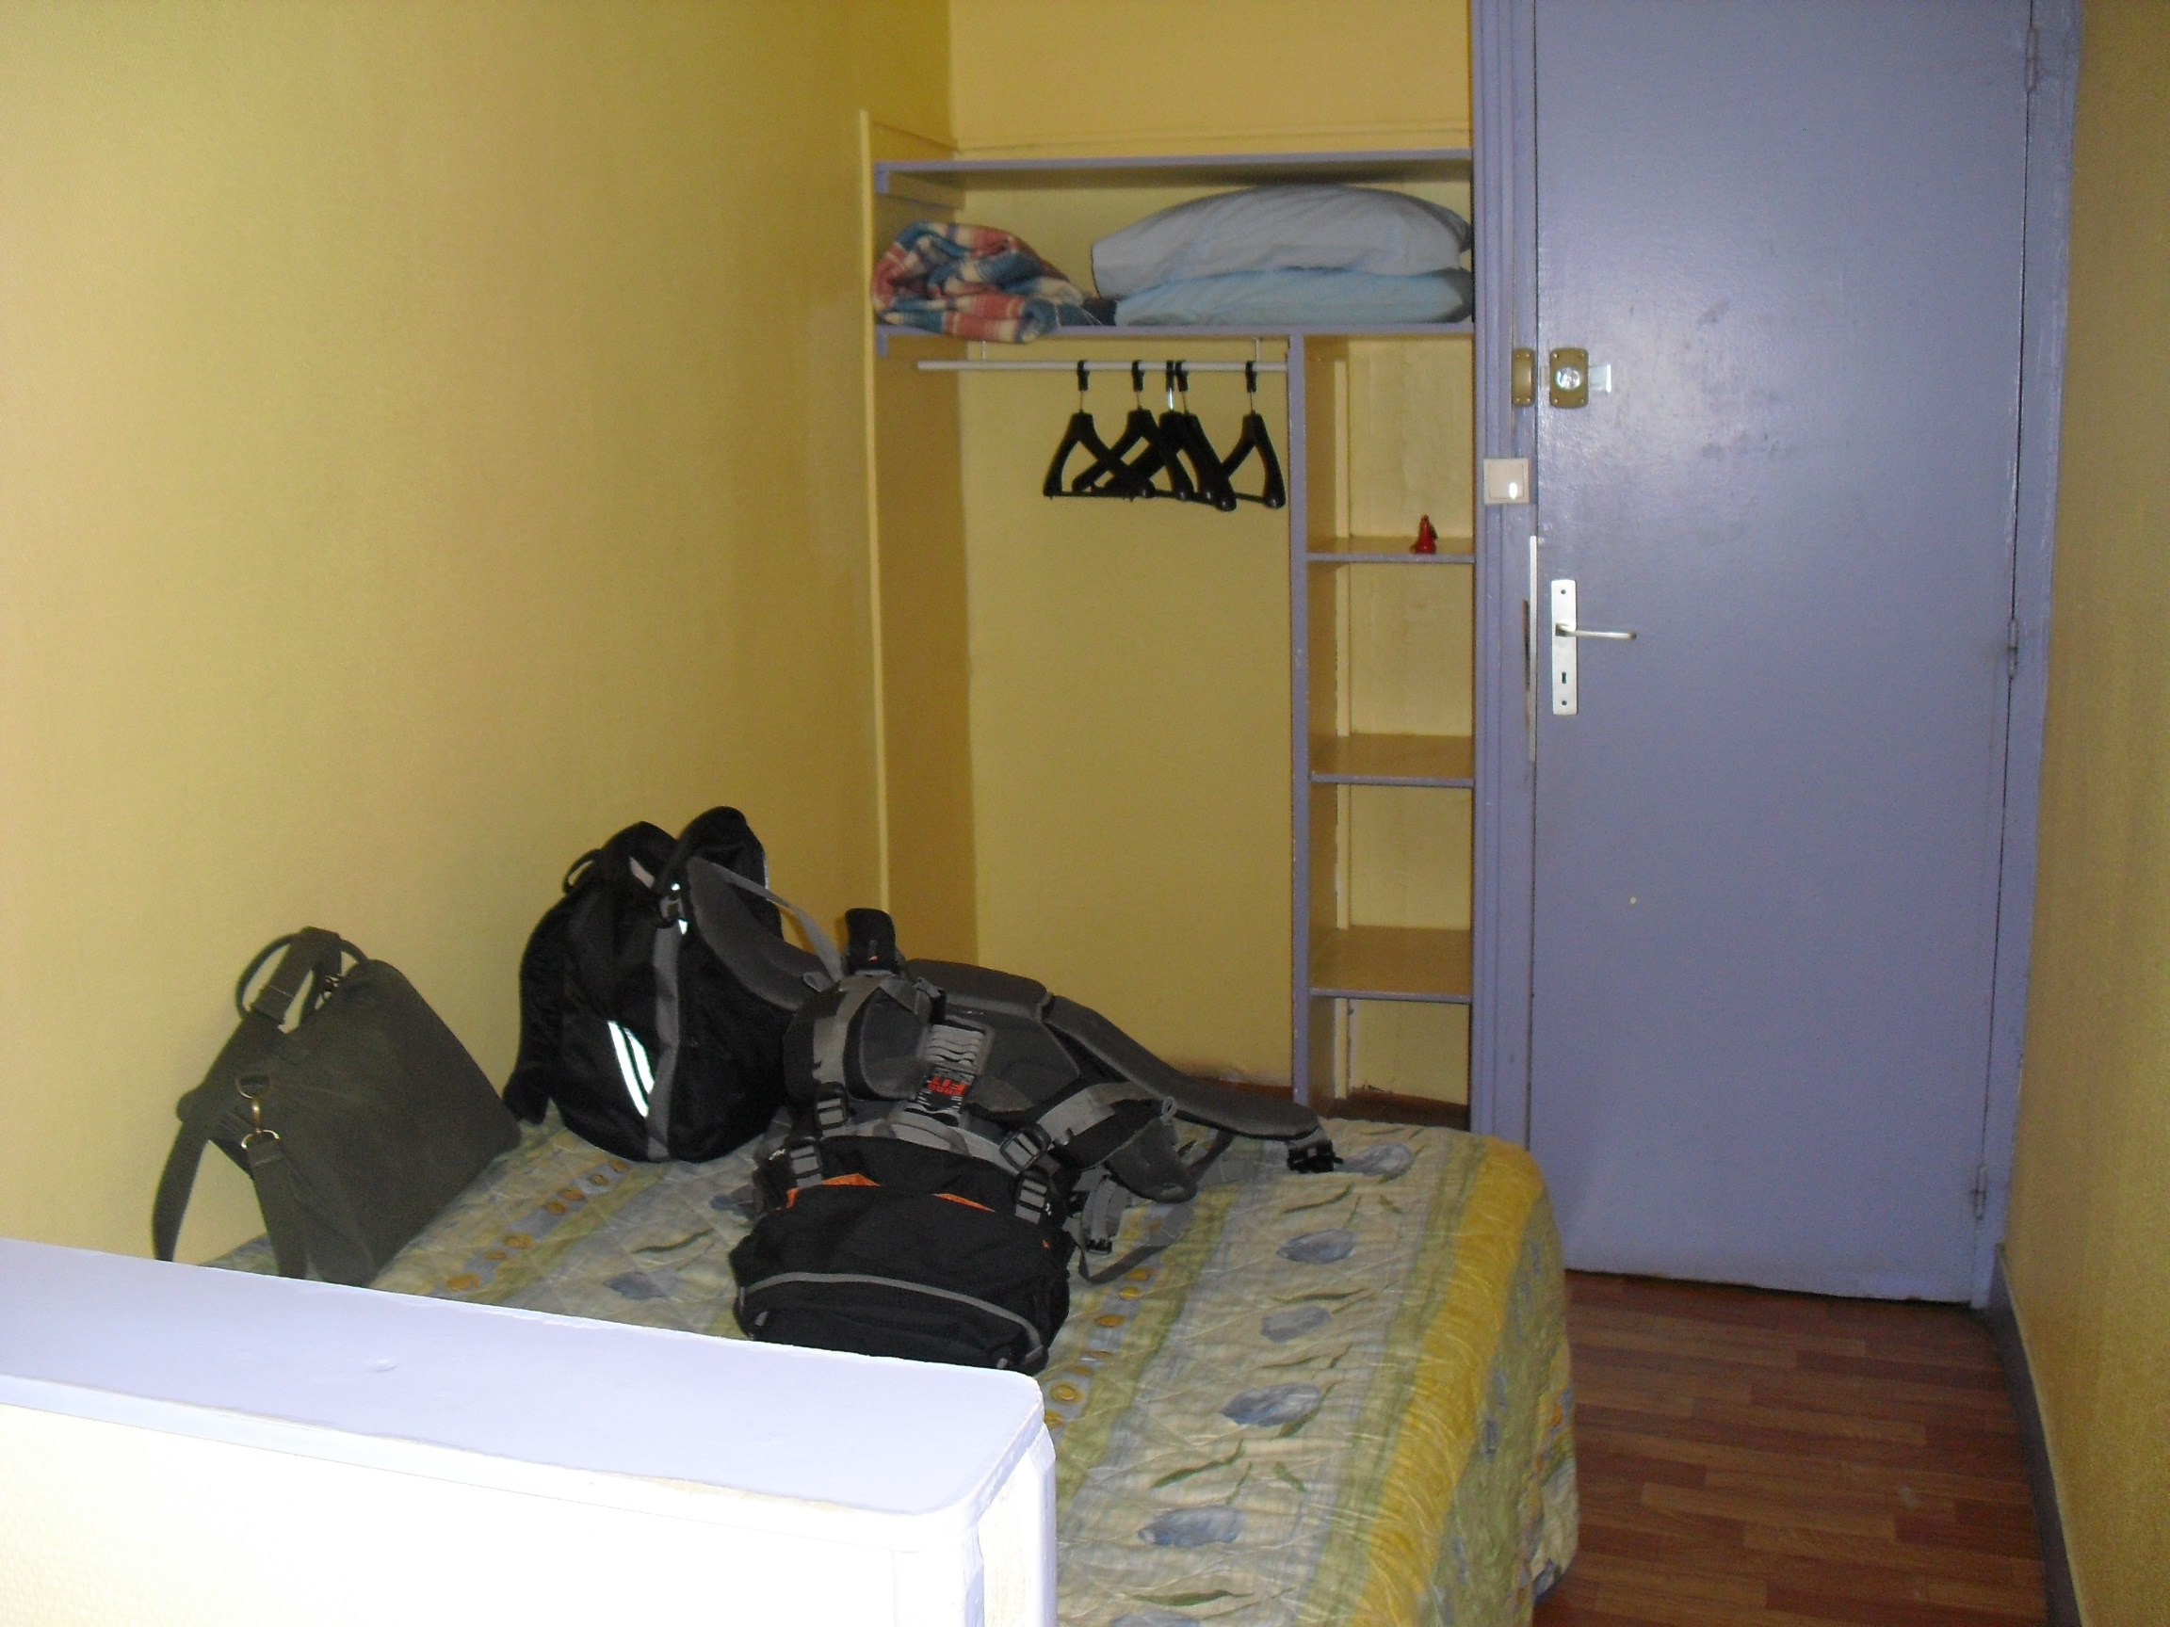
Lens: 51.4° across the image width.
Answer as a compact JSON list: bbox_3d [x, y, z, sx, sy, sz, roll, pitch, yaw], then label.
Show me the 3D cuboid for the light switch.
[{"bbox_3d":[0.685,-0.538,3.663,0.076,0.077,0.025,2,11,17],"label":"light switch"}]

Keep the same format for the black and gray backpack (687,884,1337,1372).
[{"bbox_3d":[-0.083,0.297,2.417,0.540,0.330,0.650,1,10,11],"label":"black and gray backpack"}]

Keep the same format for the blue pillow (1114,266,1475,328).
[{"bbox_3d":[0.401,-0.881,3.910,0.600,0.110,0.500,1,8,12],"label":"blue pillow"}]

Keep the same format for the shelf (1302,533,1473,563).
[{"bbox_3d":[0.582,-0.464,3.979,0.291,0.017,0.470,2,11,17],"label":"shelf"}]

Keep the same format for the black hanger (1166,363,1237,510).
[{"bbox_3d":[0.187,-0.683,4.045,0.045,0.250,0.420,-4,11,-18],"label":"black hanger"}]

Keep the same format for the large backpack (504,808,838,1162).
[{"bbox_3d":[-0.501,0.195,2.803,0.290,0.410,0.230,-10,14,-42],"label":"large backpack"}]

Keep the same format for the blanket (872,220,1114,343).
[{"bbox_3d":[-0.135,-0.948,4.021,0.405,0.212,0.360,2,11,17],"label":"blanket"}]

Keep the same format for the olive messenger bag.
[{"bbox_3d":[-0.797,0.302,2.510,0.120,0.310,0.400,-19,12,15],"label":"olive messenger bag"}]

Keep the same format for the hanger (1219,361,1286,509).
[{"bbox_3d":[0.300,-0.676,4.011,0.045,0.250,0.420,-2,10,-6],"label":"hanger"}]

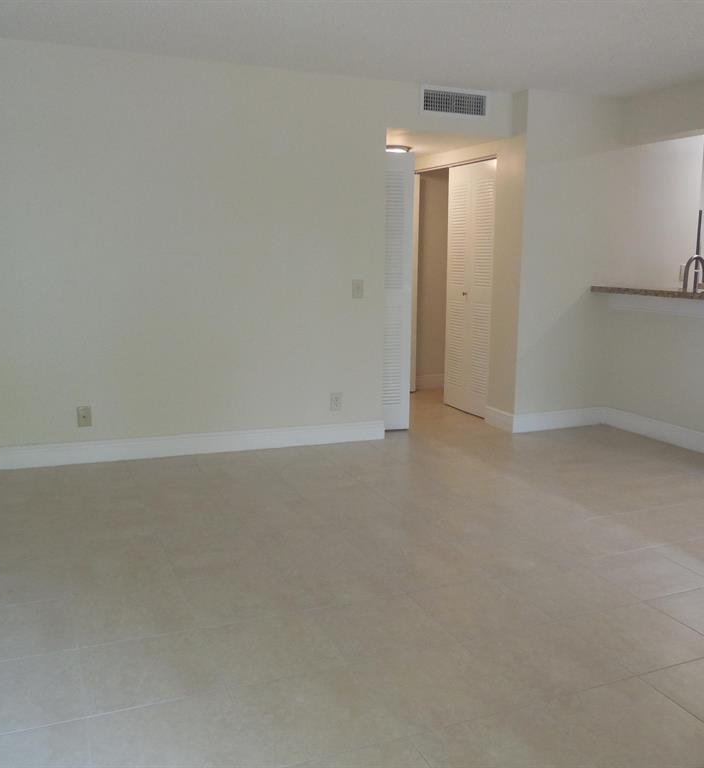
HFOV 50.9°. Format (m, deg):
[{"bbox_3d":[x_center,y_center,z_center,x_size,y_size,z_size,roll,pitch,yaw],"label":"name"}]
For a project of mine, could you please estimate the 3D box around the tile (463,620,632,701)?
[{"bbox_3d":[0.626,0.896,2.417,0.396,0.012,0.396,-3,10,-23],"label":"tile"}]

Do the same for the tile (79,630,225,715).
[{"bbox_3d":[-0.628,0.884,2.289,0.399,0.010,0.399,-3,10,-22],"label":"tile"}]

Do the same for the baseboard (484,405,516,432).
[{"bbox_3d":[1.154,0.277,5.761,0.016,0.142,0.364,-3,10,-23],"label":"baseboard"}]

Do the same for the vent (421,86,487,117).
[{"bbox_3d":[0.728,-1.965,5.205,0.540,0.180,0.028,-3,10,-23],"label":"vent"}]

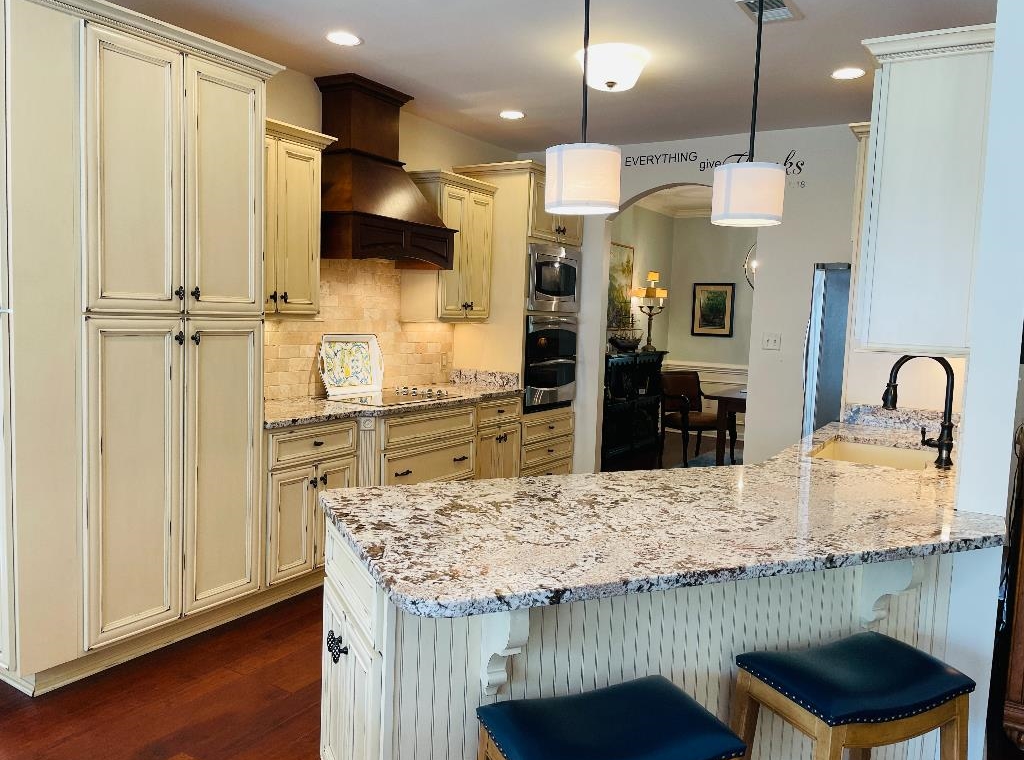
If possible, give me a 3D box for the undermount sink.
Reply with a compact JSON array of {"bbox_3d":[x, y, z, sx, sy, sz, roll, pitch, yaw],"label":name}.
[{"bbox_3d":[1.512,0.414,3.192,0.440,0.225,0.670,5,6,31],"label":"undermount sink"}]

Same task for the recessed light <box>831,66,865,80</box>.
[{"bbox_3d":[1.787,-1.614,4.078,0.180,0.025,0.180,5,6,31],"label":"recessed light"}]

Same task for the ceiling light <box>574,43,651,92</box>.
[{"bbox_3d":[0.506,-1.569,3.927,0.370,0.170,0.370,2,5,0],"label":"ceiling light"}]

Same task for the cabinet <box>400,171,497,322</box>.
[{"bbox_3d":[-0.438,-0.884,5.348,0.380,0.970,0.700,5,6,31],"label":"cabinet"}]

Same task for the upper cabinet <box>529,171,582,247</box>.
[{"bbox_3d":[0.094,-1.290,5.953,0.600,0.465,0.830,5,6,31],"label":"upper cabinet"}]

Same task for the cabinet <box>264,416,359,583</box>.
[{"bbox_3d":[-1.249,0.573,4.010,0.600,0.815,0.610,5,6,31],"label":"cabinet"}]

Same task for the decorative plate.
[{"bbox_3d":[-0.959,-0.090,4.589,0.050,0.354,0.500,-7,-1,32],"label":"decorative plate"}]

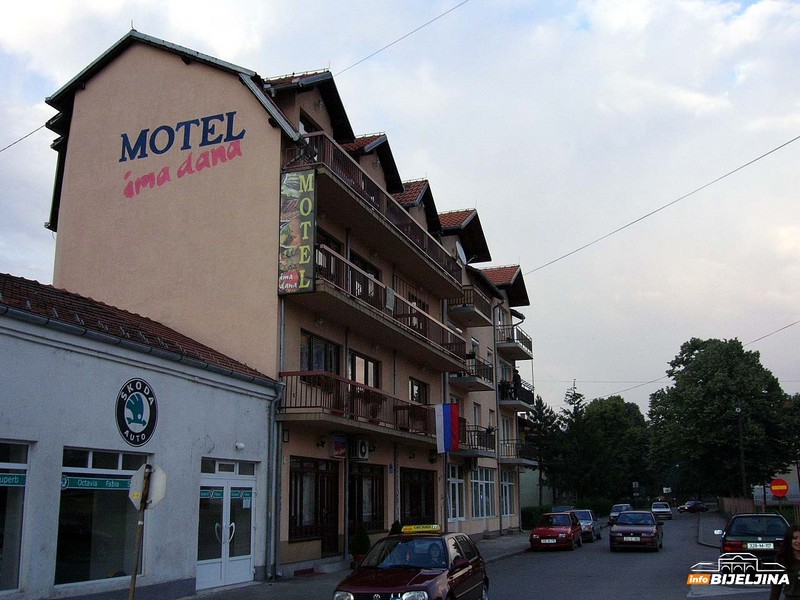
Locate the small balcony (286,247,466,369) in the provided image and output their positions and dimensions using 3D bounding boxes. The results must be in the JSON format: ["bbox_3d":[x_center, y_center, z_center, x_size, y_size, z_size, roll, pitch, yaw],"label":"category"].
[{"bbox_3d":[-0.117,0.773,26.651,1.111,1.197,13.775,-6,-15,19],"label":"small balcony"}]

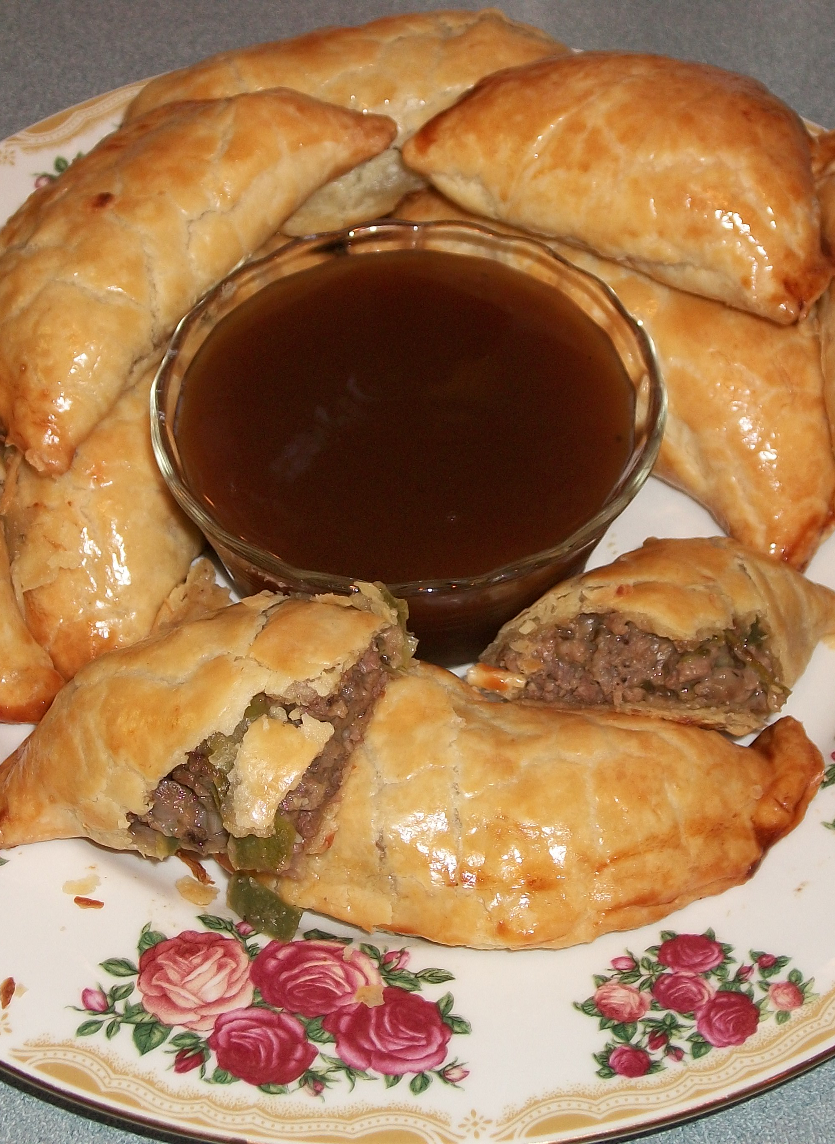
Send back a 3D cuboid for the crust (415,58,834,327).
[{"bbox_3d":[0.048,-0.088,0.537,0.091,0.036,0.047,25,49,21],"label":"crust"}]

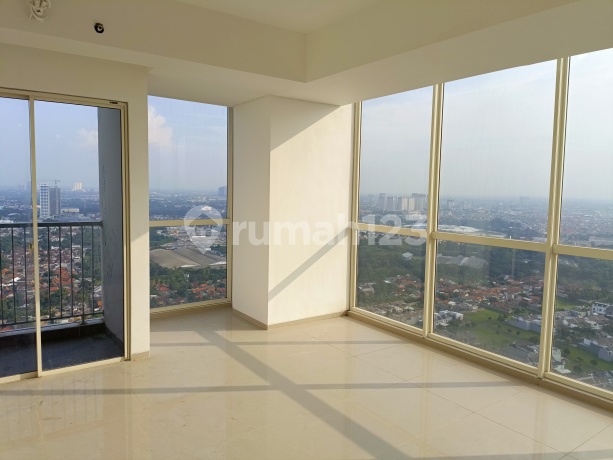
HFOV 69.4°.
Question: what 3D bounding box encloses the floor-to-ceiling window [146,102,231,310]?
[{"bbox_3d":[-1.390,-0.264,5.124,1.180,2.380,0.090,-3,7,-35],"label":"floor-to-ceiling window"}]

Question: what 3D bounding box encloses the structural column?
[{"bbox_3d":[-0.220,-0.204,5.223,1.040,2.419,0.910,-3,7,-35],"label":"structural column"}]

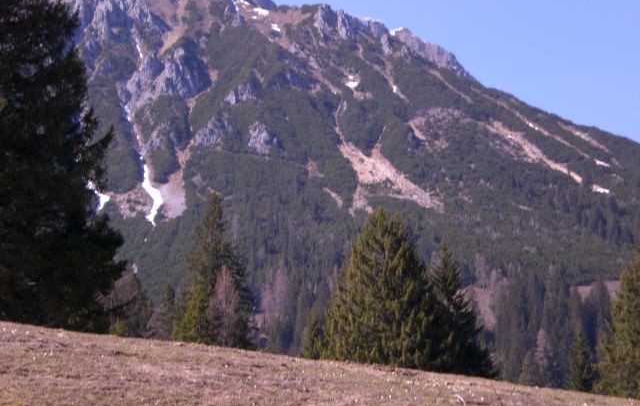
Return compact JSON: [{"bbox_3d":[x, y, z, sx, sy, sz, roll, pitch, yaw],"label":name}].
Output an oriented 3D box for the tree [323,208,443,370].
[{"bbox_3d":[2.642,3.657,68.000,5.000,6.900,5.000,0,-4,0],"label":"tree"}]

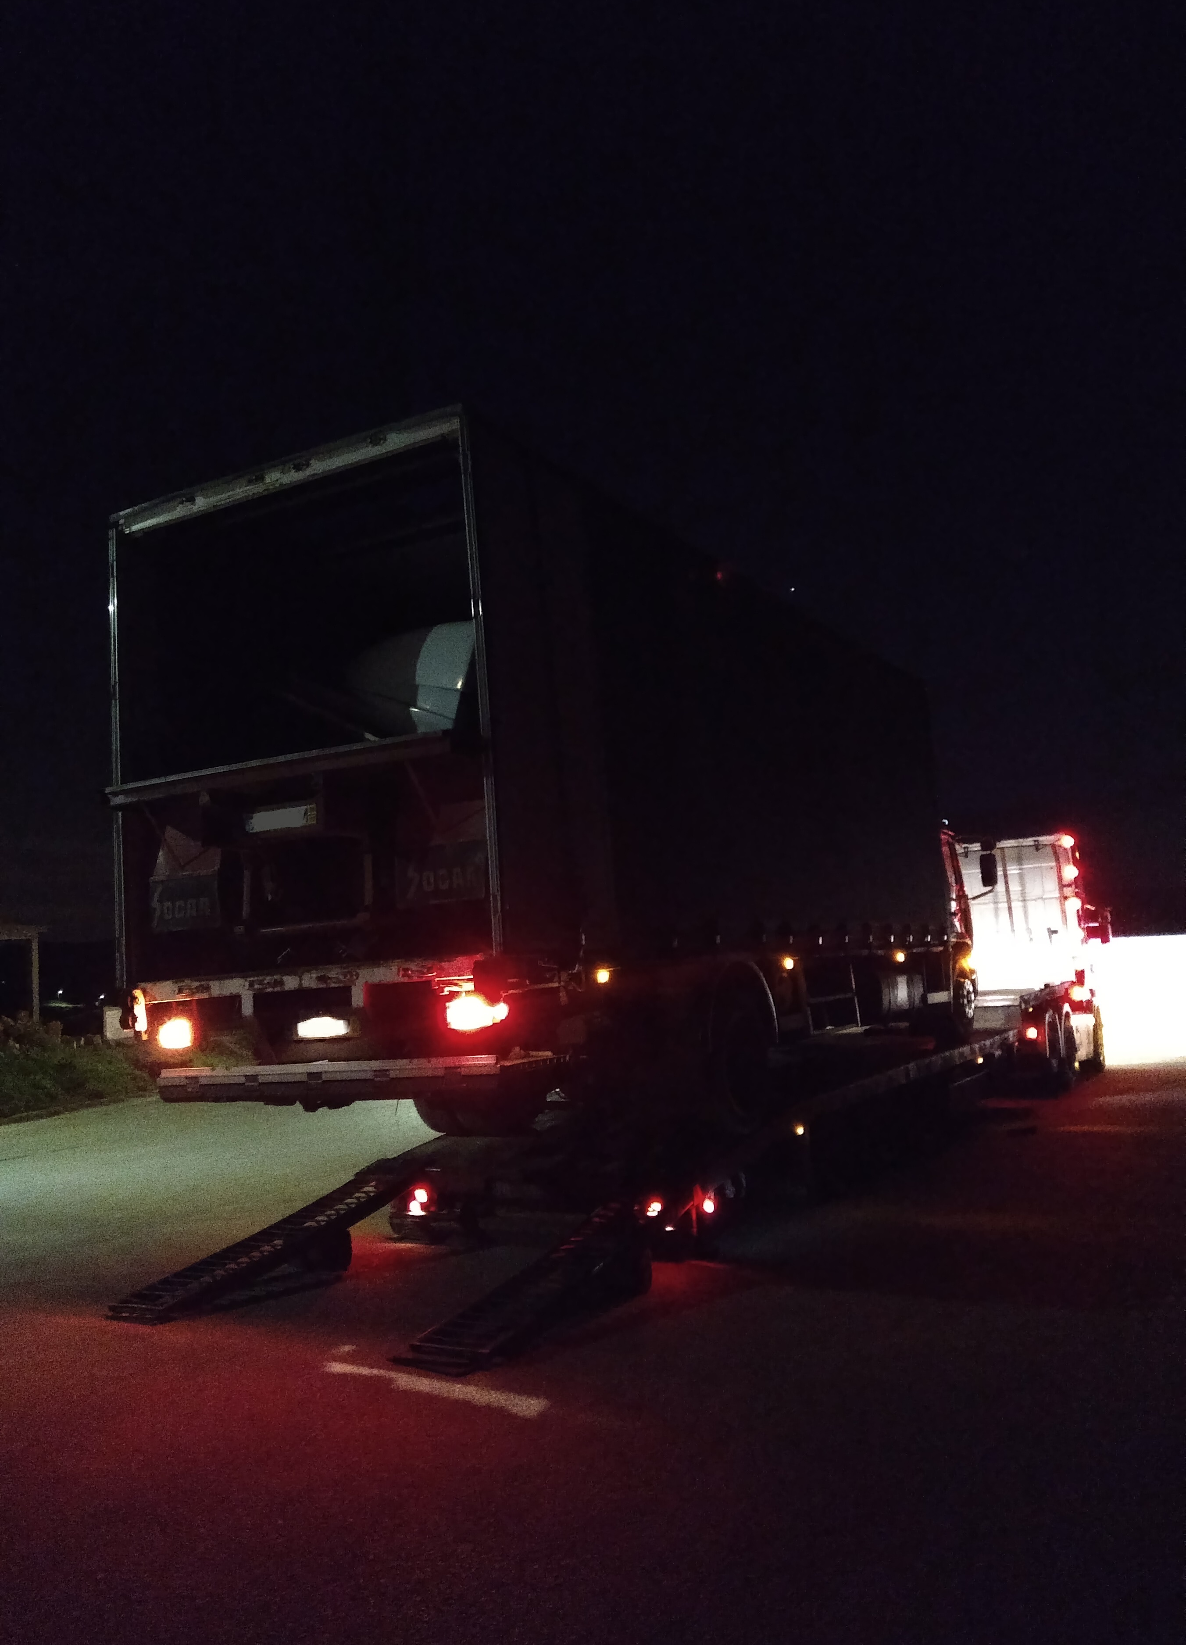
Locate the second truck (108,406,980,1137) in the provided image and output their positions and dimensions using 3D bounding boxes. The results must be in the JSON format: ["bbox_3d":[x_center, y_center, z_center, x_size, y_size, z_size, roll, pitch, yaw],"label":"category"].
[{"bbox_3d":[0.843,0.393,10.158,2.578,3.705,9.440,-8,-9,30],"label":"second truck"}]

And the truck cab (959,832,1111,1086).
[{"bbox_3d":[6.082,2.039,18.738,2.578,3.593,6.090,-8,-10,30],"label":"truck cab"}]

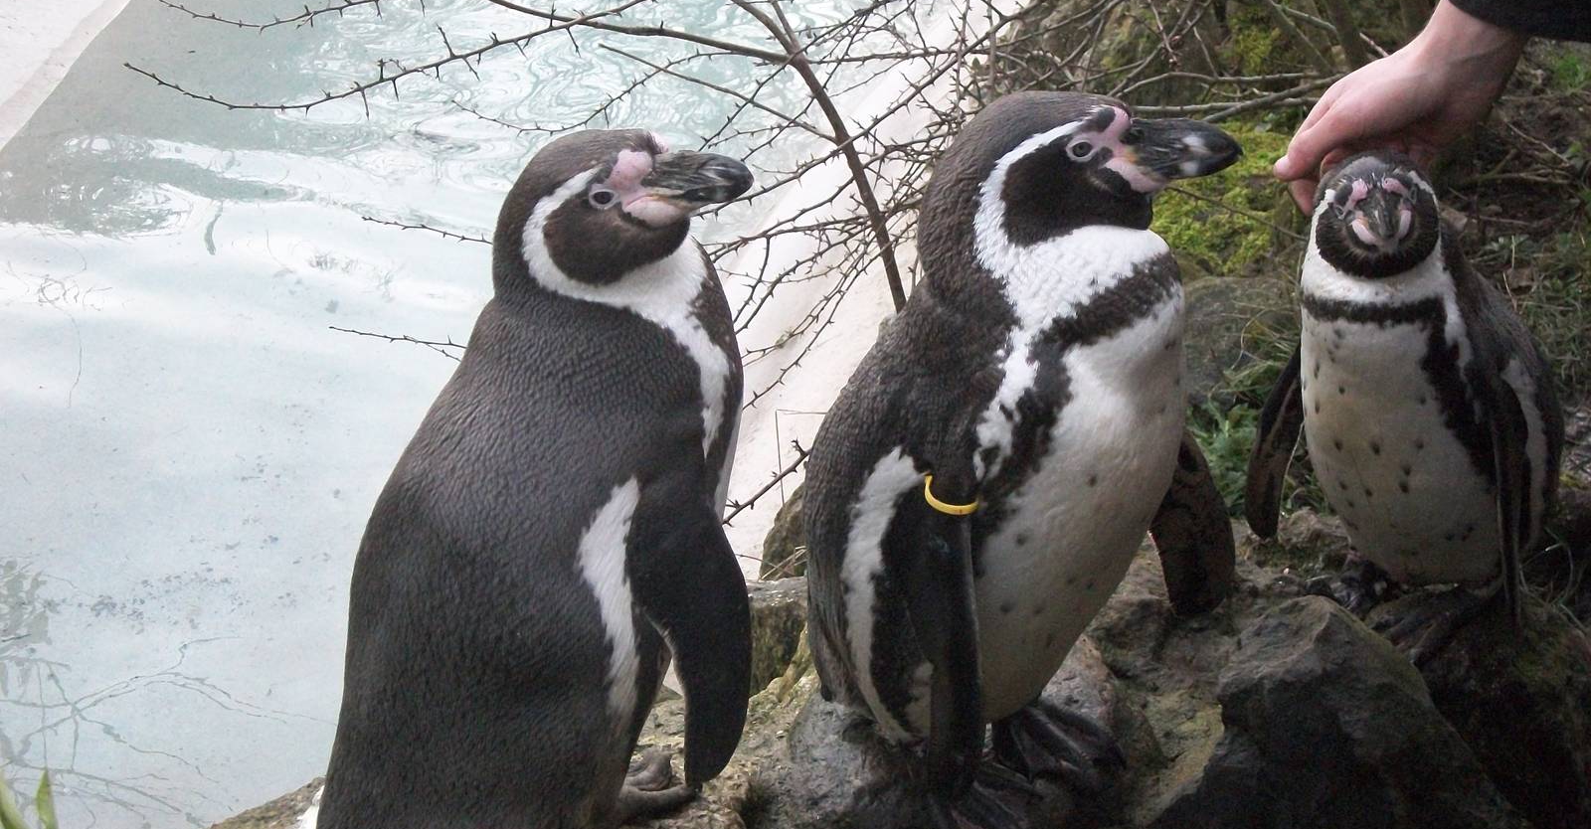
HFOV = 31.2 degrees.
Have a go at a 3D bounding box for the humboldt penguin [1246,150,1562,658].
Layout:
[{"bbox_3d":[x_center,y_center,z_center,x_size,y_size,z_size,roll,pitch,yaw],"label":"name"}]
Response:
[{"bbox_3d":[0.465,-0.011,2.150,0.230,0.380,0.225,11,23,26],"label":"humboldt penguin"}]

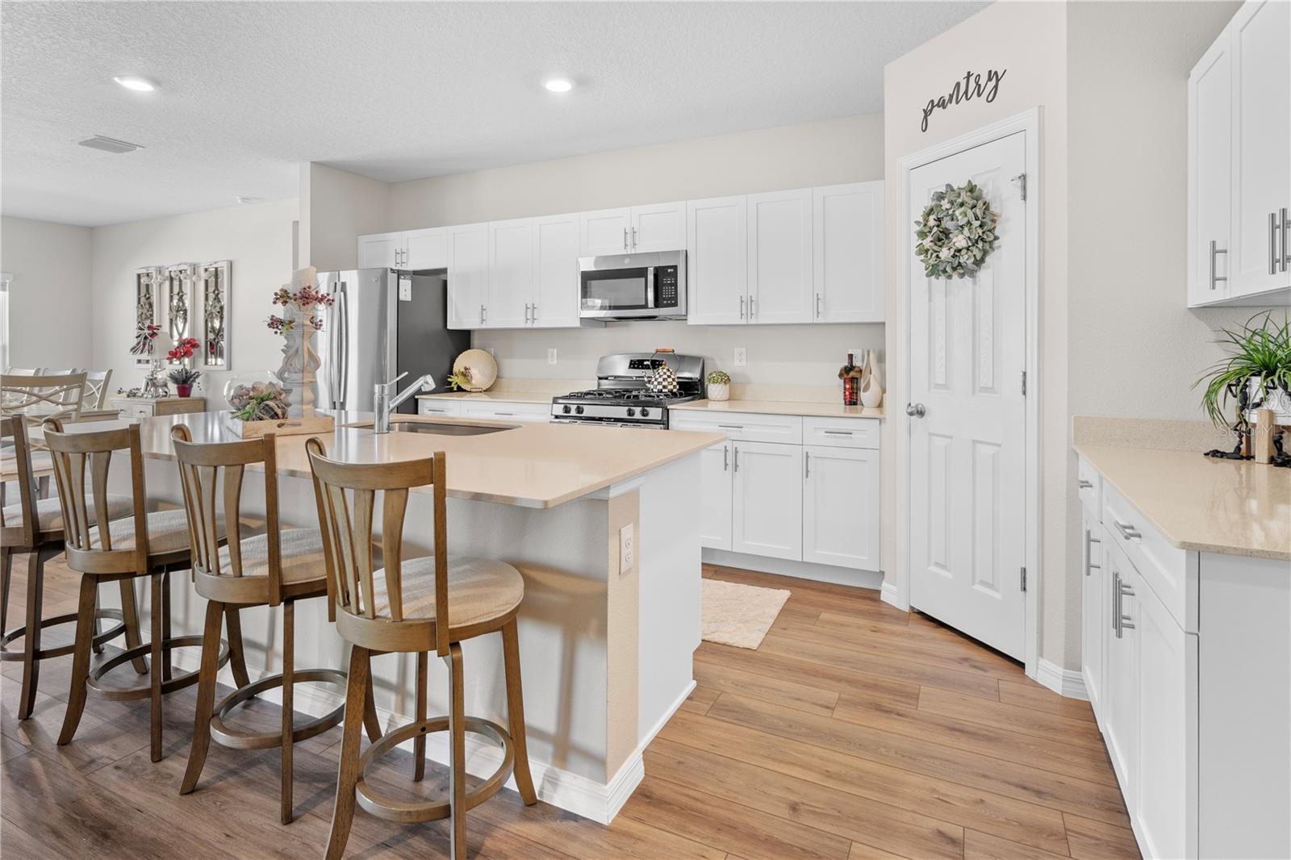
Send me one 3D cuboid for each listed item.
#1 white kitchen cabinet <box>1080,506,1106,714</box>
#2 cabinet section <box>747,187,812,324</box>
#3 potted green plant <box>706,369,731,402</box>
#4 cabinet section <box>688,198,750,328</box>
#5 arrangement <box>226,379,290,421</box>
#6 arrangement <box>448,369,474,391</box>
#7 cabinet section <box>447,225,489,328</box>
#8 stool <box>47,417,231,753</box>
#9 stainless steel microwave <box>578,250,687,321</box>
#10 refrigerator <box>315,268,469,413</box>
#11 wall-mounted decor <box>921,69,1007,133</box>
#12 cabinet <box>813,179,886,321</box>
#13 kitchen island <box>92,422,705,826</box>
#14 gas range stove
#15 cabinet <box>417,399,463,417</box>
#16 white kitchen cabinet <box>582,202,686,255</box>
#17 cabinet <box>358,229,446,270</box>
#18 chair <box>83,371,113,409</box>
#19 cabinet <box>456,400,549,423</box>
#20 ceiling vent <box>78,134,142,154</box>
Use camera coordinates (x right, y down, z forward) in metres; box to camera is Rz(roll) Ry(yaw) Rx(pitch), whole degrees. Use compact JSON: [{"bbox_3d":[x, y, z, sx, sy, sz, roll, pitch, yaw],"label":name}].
[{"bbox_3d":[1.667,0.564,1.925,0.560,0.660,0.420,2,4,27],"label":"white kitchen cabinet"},{"bbox_3d":[0.846,-1.018,3.889,0.384,0.765,0.327,2,5,25],"label":"cabinet section"},{"bbox_3d":[0.468,-0.287,4.133,0.155,0.205,0.155,0,5,0],"label":"potted green plant"},{"bbox_3d":[0.498,-1.022,3.980,0.385,0.750,0.335,2,4,27],"label":"cabinet section"},{"bbox_3d":[-1.643,-0.120,2.757,0.270,0.190,0.230,-2,4,-31],"label":"arrangement"},{"bbox_3d":[-1.407,-0.383,4.905,0.200,0.170,0.120,2,5,25],"label":"arrangement"},{"bbox_3d":[-1.229,-1.136,4.863,0.378,0.765,0.327,2,5,25],"label":"cabinet section"},{"bbox_3d":[-1.601,0.453,2.120,0.475,0.995,0.490,2,4,27],"label":"stool"},{"bbox_3d":[-0.021,-0.905,4.206,0.765,0.420,0.400,2,4,27],"label":"stainless steel microwave"},{"bbox_3d":[-1.966,-0.280,4.880,0.910,1.770,0.830,2,4,27],"label":"refrigerator"},{"bbox_3d":[1.337,-1.408,2.743,0.015,0.150,0.458,-1,4,-20],"label":"wall-mounted decor"},{"bbox_3d":[1.193,-0.998,3.726,0.383,0.765,0.327,2,5,25],"label":"cabinet"},{"bbox_3d":[-1.143,0.465,2.480,2.655,0.905,1.255,2,5,25],"label":"kitchen island"},{"bbox_3d":[-0.095,0.116,4.070,0.770,1.180,0.690,2,4,27],"label":"gas range stove"},{"bbox_3d":[-1.298,0.213,4.750,0.386,0.870,0.610,2,5,25],"label":"cabinet"},{"bbox_3d":[-0.018,-1.301,4.295,0.758,0.297,0.327,2,5,25],"label":"white kitchen cabinet"},{"bbox_3d":[-1.814,-1.391,5.148,0.940,0.300,0.335,2,4,27],"label":"cabinet"},{"bbox_3d":[-4.755,0.037,5.225,0.470,1.050,0.560,2,4,27],"label":"chair"},{"bbox_3d":[-0.778,0.216,4.471,0.750,0.860,0.600,2,4,27],"label":"cabinet"},{"bbox_3d":[-3.714,-1.967,4.462,0.327,0.025,0.307,2,5,25],"label":"ceiling vent"}]

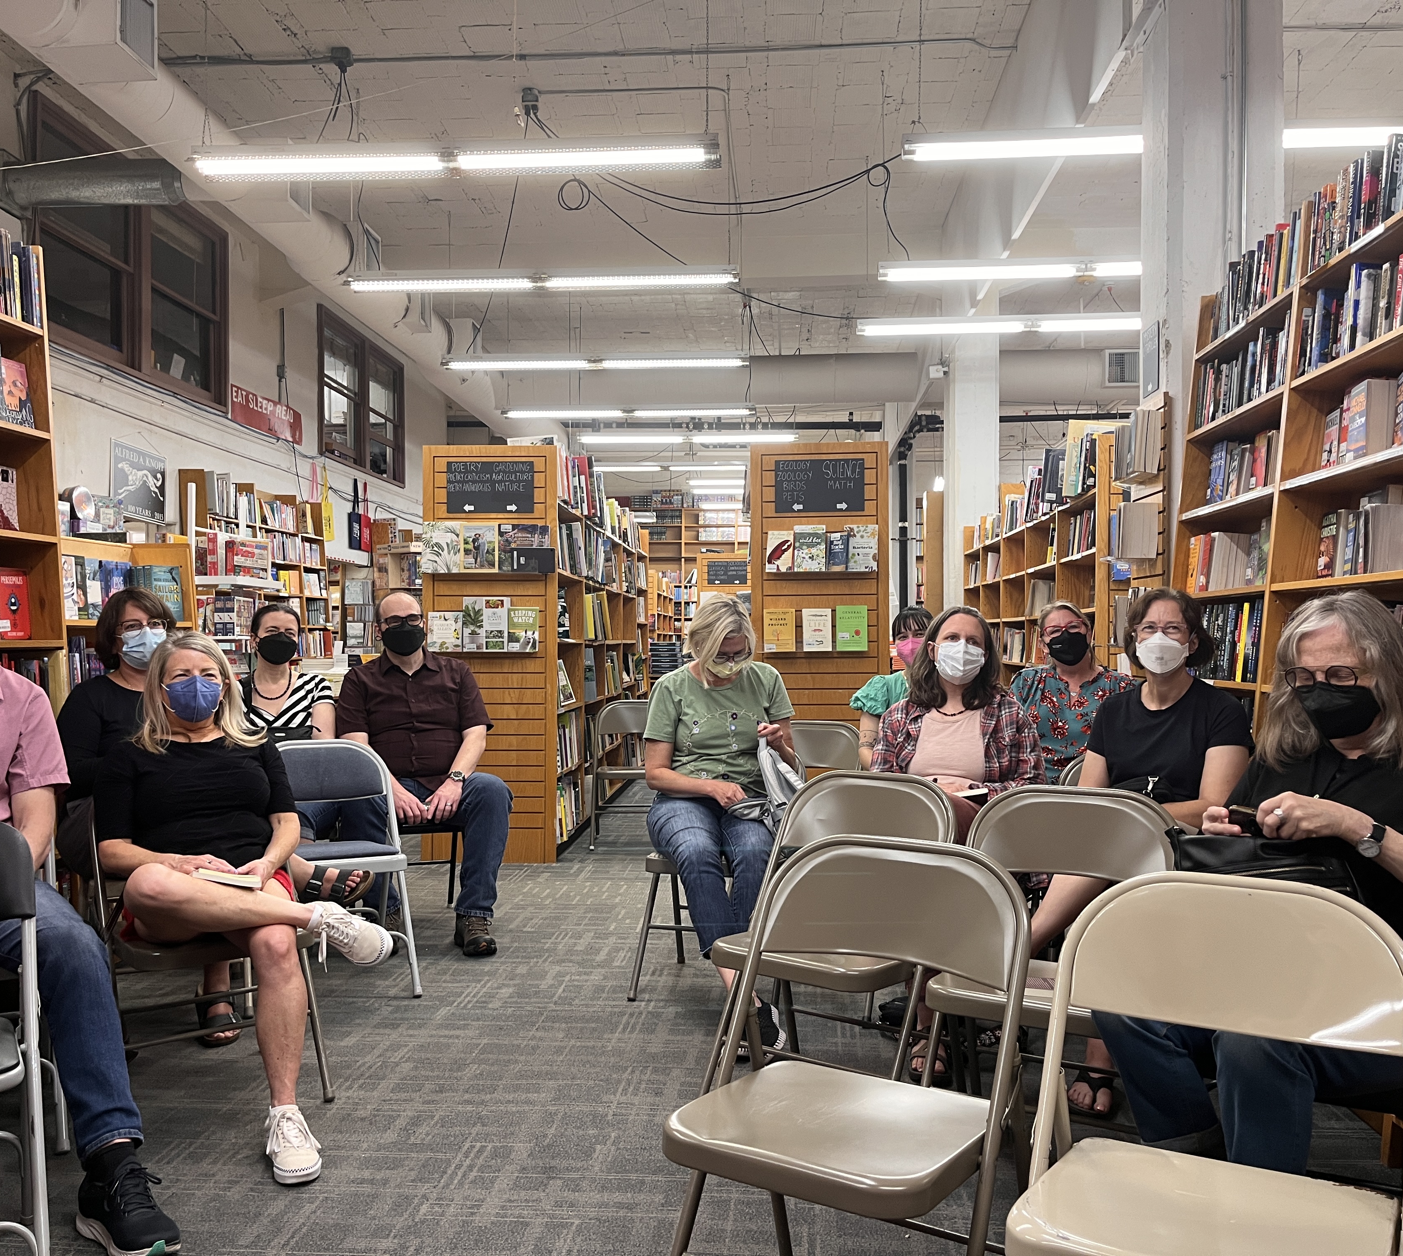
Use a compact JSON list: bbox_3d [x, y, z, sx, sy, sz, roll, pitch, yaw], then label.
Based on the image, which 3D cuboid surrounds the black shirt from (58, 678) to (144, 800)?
[{"bbox_3d":[-1.630,0.415,3.680,0.480,0.560,0.330,0,-1,-27],"label":"black shirt"}]

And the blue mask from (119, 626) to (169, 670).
[{"bbox_3d":[-1.641,0.060,3.700,0.132,0.128,0.085,0,-1,-30],"label":"blue mask"}]

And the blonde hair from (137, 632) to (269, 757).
[{"bbox_3d":[-1.237,0.160,3.100,0.285,0.295,0.240,0,-1,-27],"label":"blonde hair"}]

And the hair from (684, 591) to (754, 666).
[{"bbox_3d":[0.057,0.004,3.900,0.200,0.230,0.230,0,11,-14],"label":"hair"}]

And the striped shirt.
[{"bbox_3d":[-1.581,0.369,4.640,0.410,0.460,0.260,0,-1,-25],"label":"striped shirt"}]

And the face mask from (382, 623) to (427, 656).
[{"bbox_3d":[-1.112,0.044,4.700,0.160,0.120,0.090,0,-1,-22],"label":"face mask"}]

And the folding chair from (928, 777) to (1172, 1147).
[{"bbox_3d":[0.691,0.737,2.500,0.460,0.770,0.500,0,-1,30],"label":"folding chair"}]

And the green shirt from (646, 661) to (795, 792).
[{"bbox_3d":[0.060,0.320,3.970,0.460,0.440,0.300,0,0,-5],"label":"green shirt"}]

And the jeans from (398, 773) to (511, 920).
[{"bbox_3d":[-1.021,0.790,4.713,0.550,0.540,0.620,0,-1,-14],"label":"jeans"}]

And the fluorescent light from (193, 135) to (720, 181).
[{"bbox_3d":[-1.138,-2.144,5.734,2.440,0.110,0.140,0,0,4],"label":"fluorescent light"}]

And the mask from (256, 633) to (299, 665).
[{"bbox_3d":[-1.575,0.075,4.660,0.145,0.115,0.090,0,-1,-26],"label":"mask"}]

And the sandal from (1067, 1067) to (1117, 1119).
[{"bbox_3d":[0.960,1.115,3.040,0.100,0.085,0.250,0,-1,27],"label":"sandal"}]

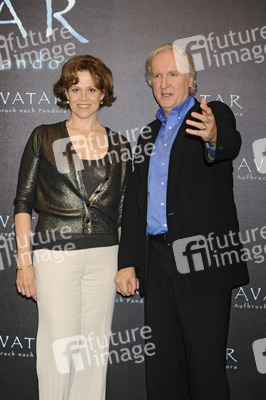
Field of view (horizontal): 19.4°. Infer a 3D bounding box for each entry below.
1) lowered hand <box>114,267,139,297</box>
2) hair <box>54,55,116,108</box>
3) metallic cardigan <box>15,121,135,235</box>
[{"bbox_3d":[-0.026,0.319,3.060,0.093,0.125,0.090,1,4,9],"label":"lowered hand"},{"bbox_3d":[-0.196,-0.488,3.200,0.240,0.215,0.225,1,3,-2],"label":"hair"},{"bbox_3d":[-0.243,-0.093,3.200,0.480,0.460,0.270,1,3,-8],"label":"metallic cardigan"}]

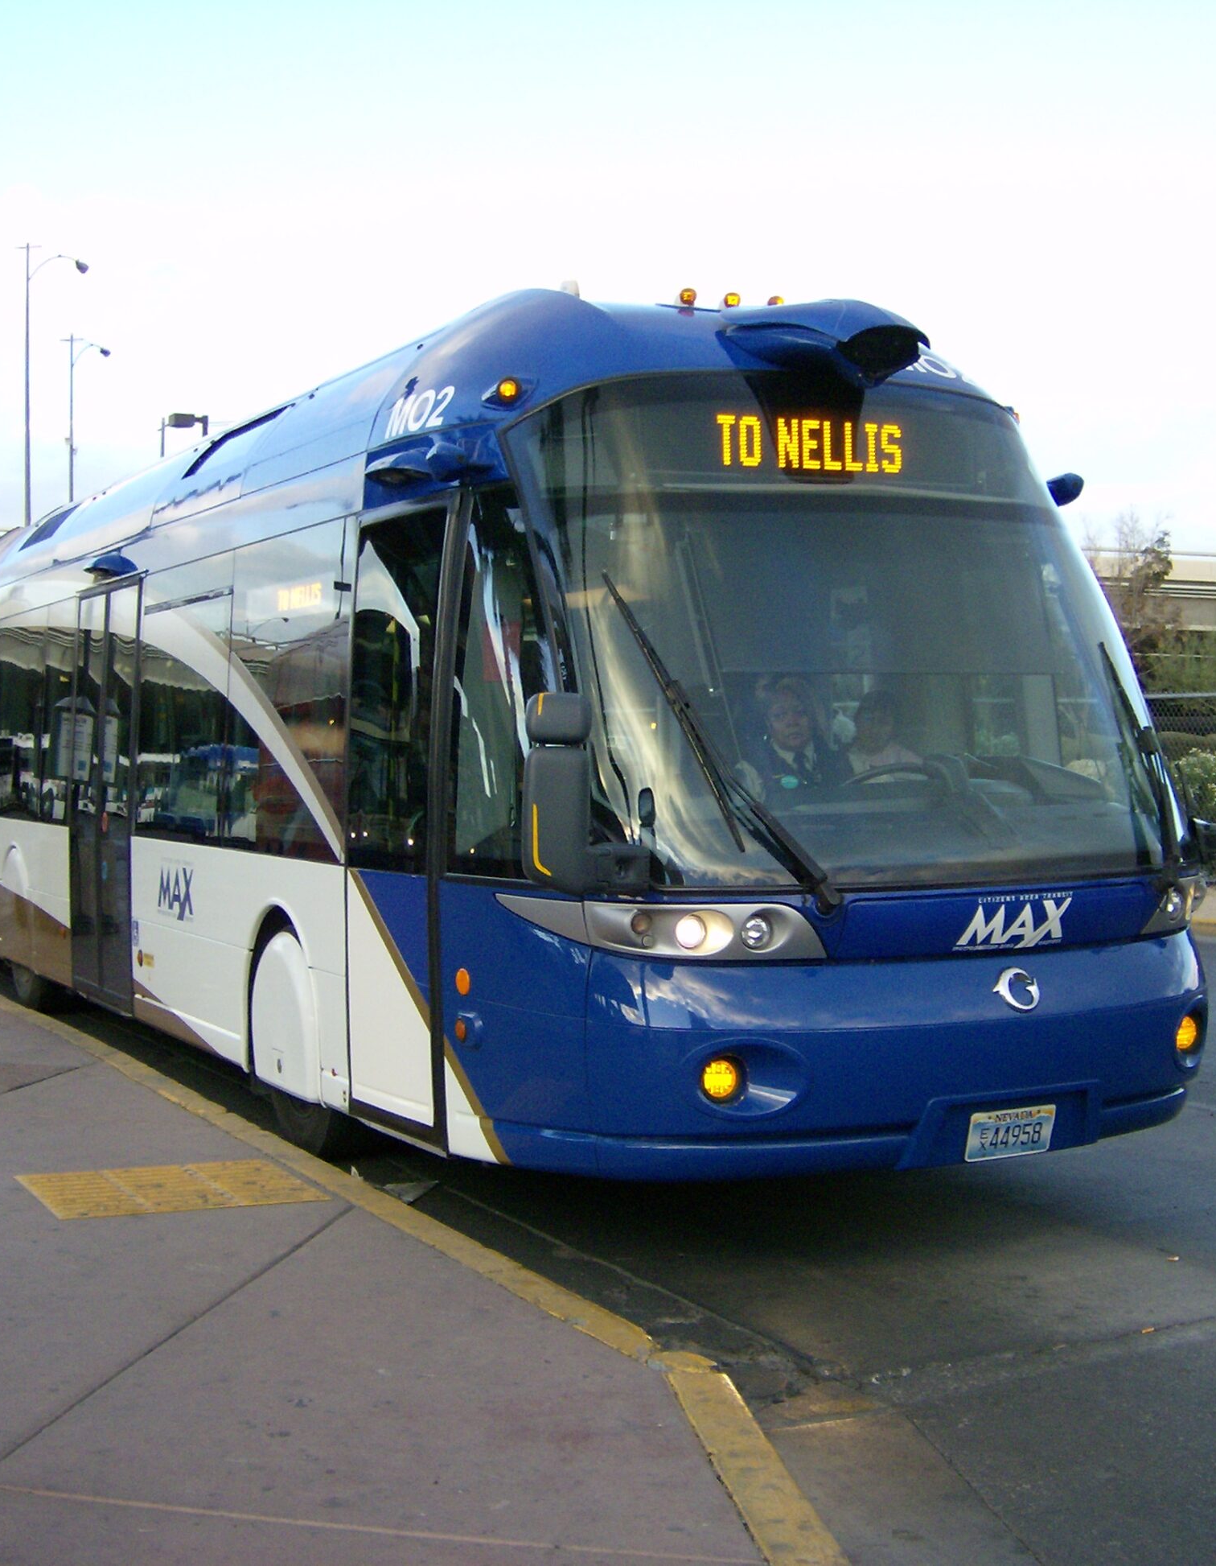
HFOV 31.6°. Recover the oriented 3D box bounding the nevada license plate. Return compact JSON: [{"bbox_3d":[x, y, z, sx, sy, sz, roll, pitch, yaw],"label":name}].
[{"bbox_3d":[1.180,1.027,6.302,0.305,0.152,0.012,-1,15,-28],"label":"nevada license plate"}]

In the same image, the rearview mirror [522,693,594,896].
[{"bbox_3d":[-0.143,0.029,5.921,0.205,0.560,0.140,-1,1,-2],"label":"rearview mirror"}]

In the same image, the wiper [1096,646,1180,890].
[{"bbox_3d":[1.717,-0.088,6.914,0.110,1.030,0.120,-28,-48,25],"label":"wiper"}]

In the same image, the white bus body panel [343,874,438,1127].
[{"bbox_3d":[-0.719,0.711,7.293,0.050,0.800,0.780,-1,1,-26],"label":"white bus body panel"}]

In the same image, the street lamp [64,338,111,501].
[{"bbox_3d":[-14.100,-5.600,58.800,0.500,12.800,1.700,0,1,23],"label":"street lamp"}]

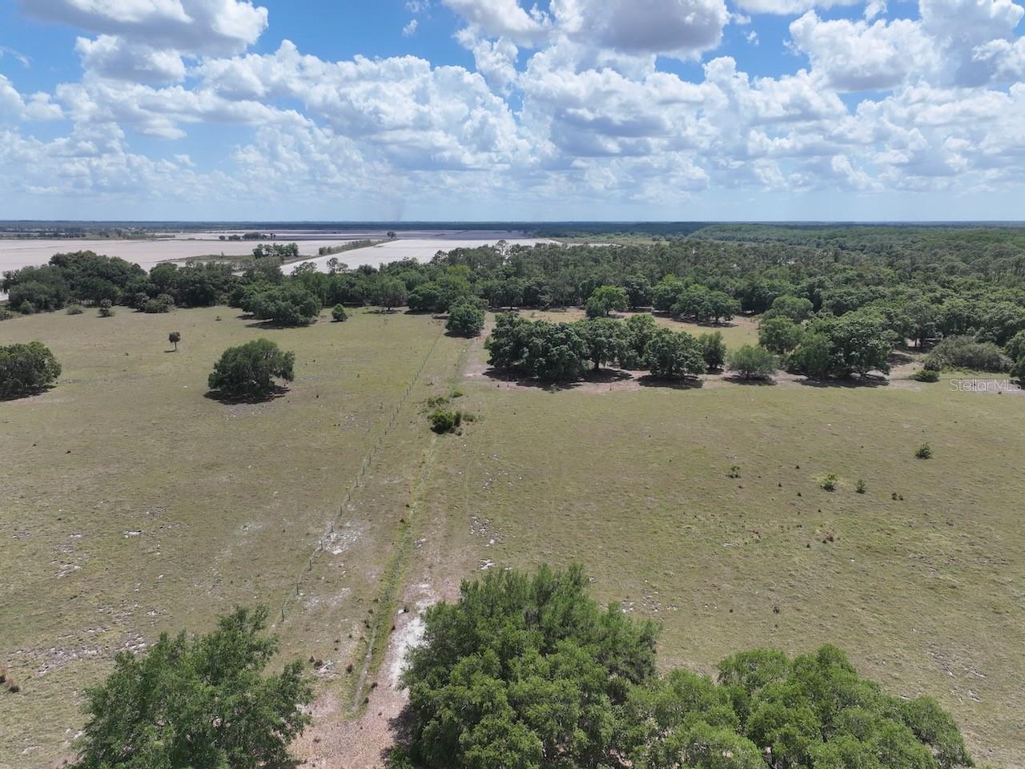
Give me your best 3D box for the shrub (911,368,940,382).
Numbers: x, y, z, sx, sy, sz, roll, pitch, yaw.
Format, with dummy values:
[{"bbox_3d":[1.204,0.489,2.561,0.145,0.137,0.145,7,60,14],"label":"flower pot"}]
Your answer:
[{"bbox_3d":[95.200,-2.385,163.681,6.100,2.800,5.600,0,13,0],"label":"shrub"}]

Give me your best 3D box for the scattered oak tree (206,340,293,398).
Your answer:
[{"bbox_3d":[-56.954,-3.944,155.399,18.000,11.900,17.000,-5,14,-20],"label":"scattered oak tree"}]

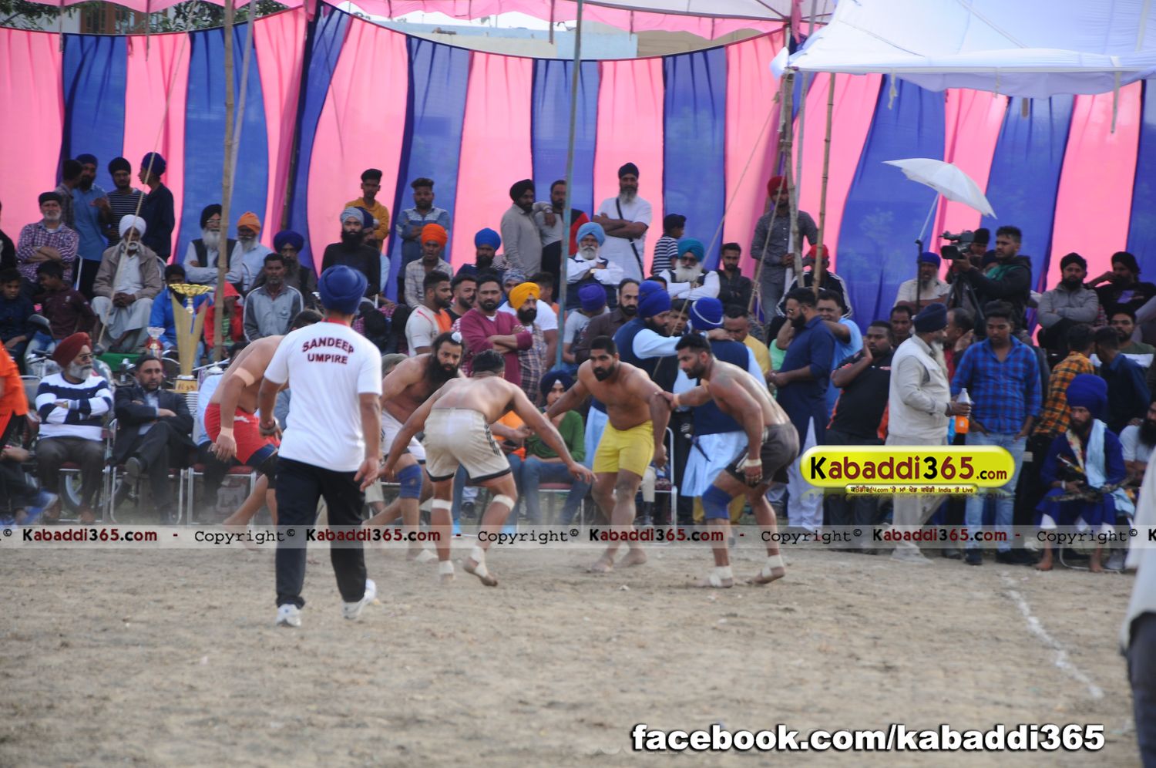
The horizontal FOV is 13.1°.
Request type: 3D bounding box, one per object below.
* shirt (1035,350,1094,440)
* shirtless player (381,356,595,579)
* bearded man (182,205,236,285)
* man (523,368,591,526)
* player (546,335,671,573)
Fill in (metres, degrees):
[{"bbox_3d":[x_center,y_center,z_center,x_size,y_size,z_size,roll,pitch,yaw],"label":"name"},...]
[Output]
[{"bbox_3d":[3.400,0.079,35.000,0.480,0.640,0.330,9,-2,20],"label":"shirt"},{"bbox_3d":[-0.536,0.496,29.900,1.150,1.405,0.780,2,1,22],"label":"shirtless player"},{"bbox_3d":[-3.382,-1.030,46.500,0.560,1.280,0.750,2,1,-6],"label":"bearded man"},{"bbox_3d":[-0.165,0.510,36.900,0.520,1.211,0.750,2,1,3],"label":"man"},{"bbox_3d":[0.193,0.448,32.200,0.700,1.513,0.600,2,1,22],"label":"player"}]

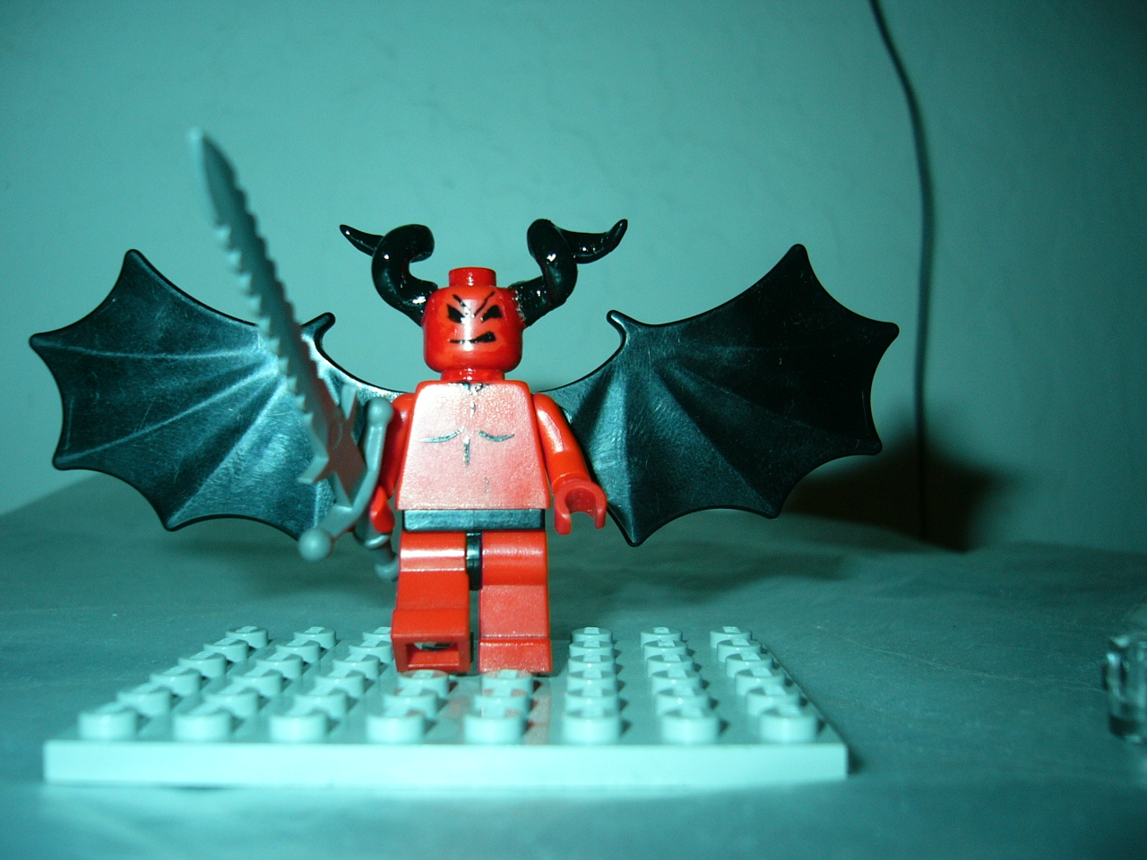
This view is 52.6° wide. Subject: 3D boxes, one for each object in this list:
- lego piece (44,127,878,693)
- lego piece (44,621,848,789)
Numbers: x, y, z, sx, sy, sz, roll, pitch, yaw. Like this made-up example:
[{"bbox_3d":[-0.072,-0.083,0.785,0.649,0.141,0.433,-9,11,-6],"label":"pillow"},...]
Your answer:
[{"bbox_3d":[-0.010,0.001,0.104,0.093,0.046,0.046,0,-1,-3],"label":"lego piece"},{"bbox_3d":[-0.010,0.026,0.114,0.064,0.005,0.048,0,-1,1],"label":"lego piece"}]

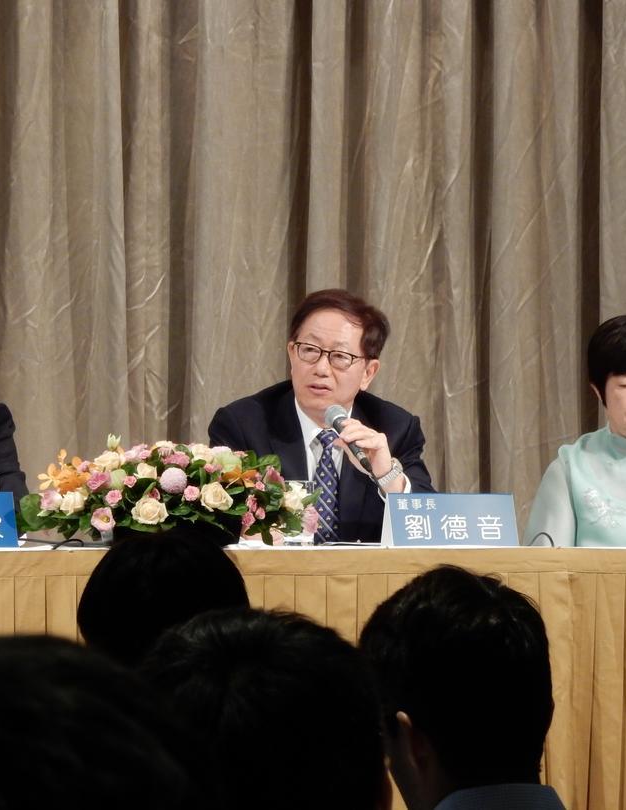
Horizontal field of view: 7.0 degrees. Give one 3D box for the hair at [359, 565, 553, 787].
[{"bbox_3d":[0.144,0.271,5.150,0.180,0.220,0.210,0,0,-33],"label":"hair"}]

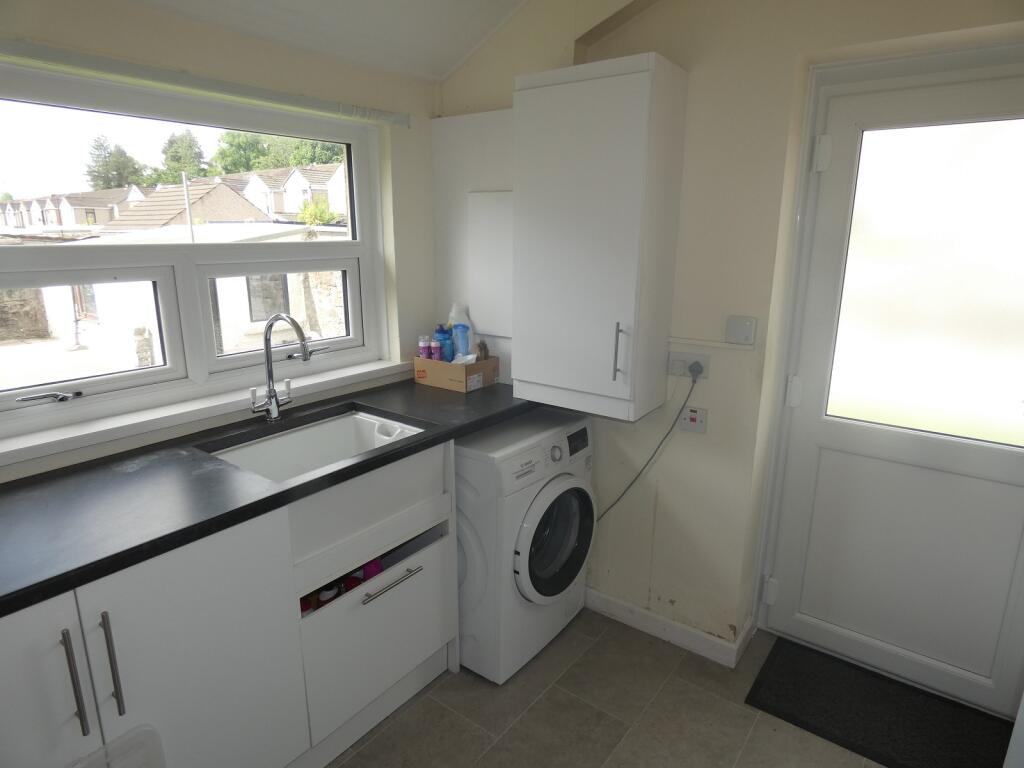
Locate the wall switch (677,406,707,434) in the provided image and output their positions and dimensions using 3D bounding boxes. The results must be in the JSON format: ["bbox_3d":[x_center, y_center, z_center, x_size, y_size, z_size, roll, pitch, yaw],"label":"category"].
[{"bbox_3d":[0.633,0.124,2.074,0.088,0.087,0.016,10,17,35],"label":"wall switch"}]

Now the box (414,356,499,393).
[{"bbox_3d":[-0.235,-0.059,2.526,0.290,0.112,0.207,10,17,35],"label":"box"}]

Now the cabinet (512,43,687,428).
[{"bbox_3d":[0.281,-0.467,2.029,0.485,1.085,0.290,10,17,35],"label":"cabinet"}]

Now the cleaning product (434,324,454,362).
[{"bbox_3d":[-0.281,-0.130,2.504,0.080,0.250,0.065,1,14,5],"label":"cleaning product"}]

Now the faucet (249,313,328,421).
[{"bbox_3d":[-0.747,-0.047,1.941,0.245,0.365,0.155,10,17,35],"label":"faucet"}]

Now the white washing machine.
[{"bbox_3d":[-0.074,0.554,2.348,0.595,0.850,0.595,10,17,35],"label":"white washing machine"}]

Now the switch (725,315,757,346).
[{"bbox_3d":[0.739,-0.174,1.918,0.087,0.087,0.020,10,17,35],"label":"switch"}]

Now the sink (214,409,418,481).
[{"bbox_3d":[-0.574,0.297,1.877,0.460,0.205,0.585,10,17,35],"label":"sink"}]

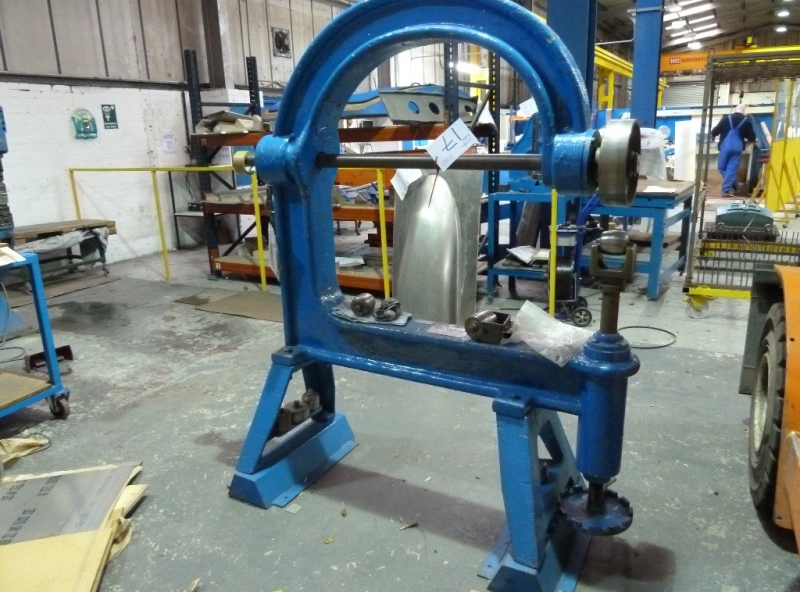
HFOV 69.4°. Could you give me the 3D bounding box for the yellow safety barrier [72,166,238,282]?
[{"bbox_3d":[-2.470,-0.714,5.902,2.511,1.147,0.050,6,17,26],"label":"yellow safety barrier"}]

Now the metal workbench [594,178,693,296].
[{"bbox_3d":[2.138,-0.561,5.320,0.943,0.864,1.211,9,19,35],"label":"metal workbench"}]

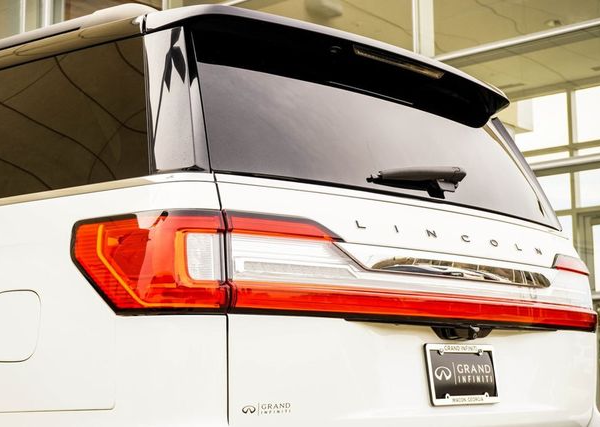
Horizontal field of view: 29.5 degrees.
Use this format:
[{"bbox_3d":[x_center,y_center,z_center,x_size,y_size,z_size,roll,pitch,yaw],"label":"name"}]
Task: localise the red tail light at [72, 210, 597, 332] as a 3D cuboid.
[{"bbox_3d":[0.288,0.205,3.231,0.460,0.260,1.900,-8,-11,42],"label":"red tail light"}]

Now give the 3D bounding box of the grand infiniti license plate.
[{"bbox_3d":[0.438,0.436,3.072,0.020,0.161,0.312,-16,-17,41],"label":"grand infiniti license plate"}]

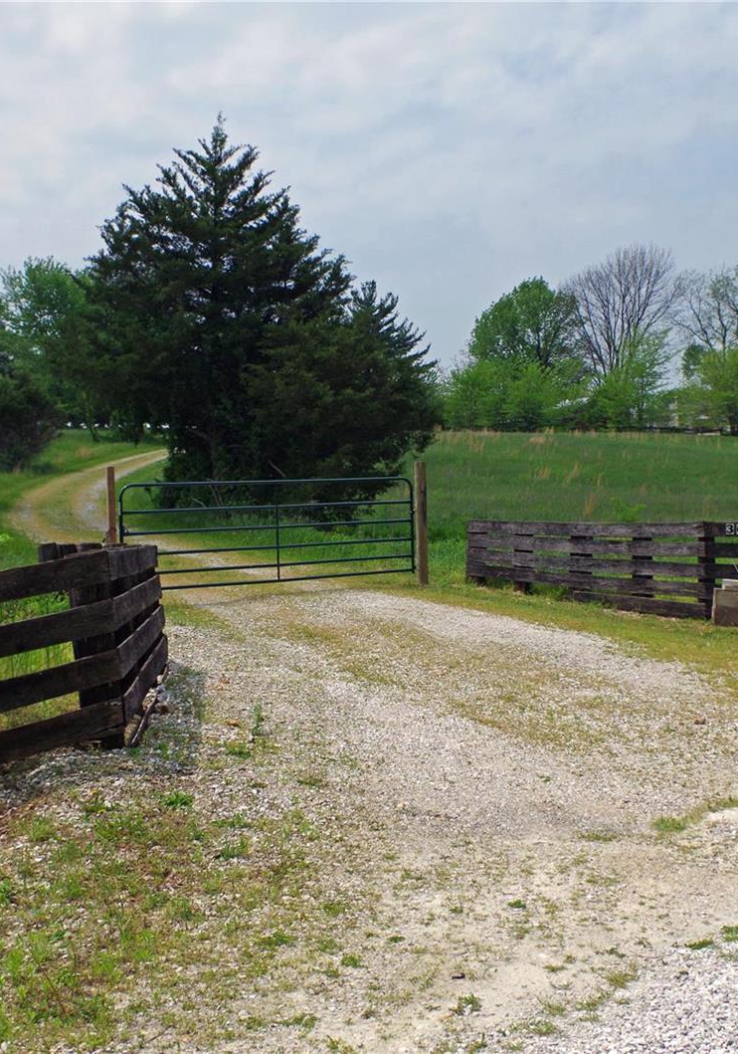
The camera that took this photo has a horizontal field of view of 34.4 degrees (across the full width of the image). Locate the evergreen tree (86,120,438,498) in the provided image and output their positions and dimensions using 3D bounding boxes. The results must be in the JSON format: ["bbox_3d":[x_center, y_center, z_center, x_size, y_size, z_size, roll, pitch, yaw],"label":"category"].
[{"bbox_3d":[-2.424,-4.894,27.000,7.385,8.170,6.646,-2,6,-5],"label":"evergreen tree"}]

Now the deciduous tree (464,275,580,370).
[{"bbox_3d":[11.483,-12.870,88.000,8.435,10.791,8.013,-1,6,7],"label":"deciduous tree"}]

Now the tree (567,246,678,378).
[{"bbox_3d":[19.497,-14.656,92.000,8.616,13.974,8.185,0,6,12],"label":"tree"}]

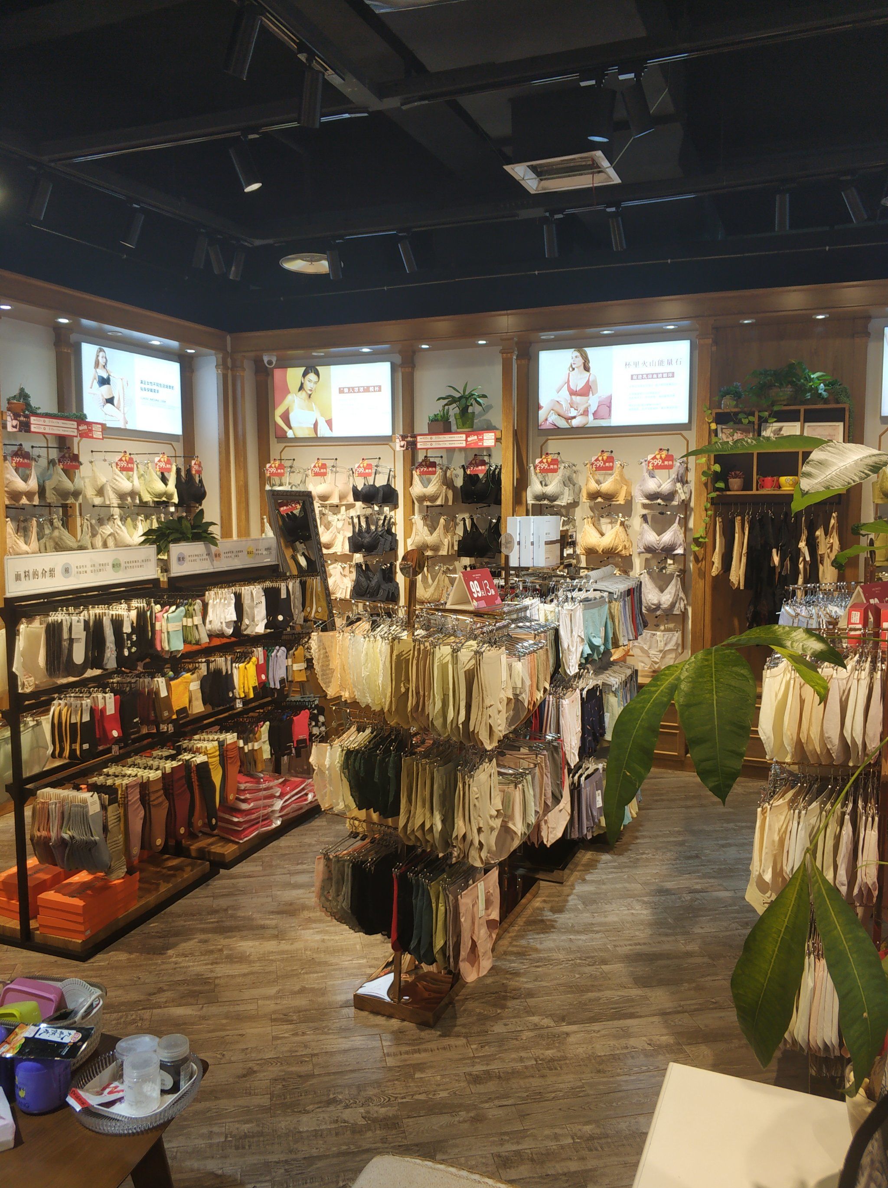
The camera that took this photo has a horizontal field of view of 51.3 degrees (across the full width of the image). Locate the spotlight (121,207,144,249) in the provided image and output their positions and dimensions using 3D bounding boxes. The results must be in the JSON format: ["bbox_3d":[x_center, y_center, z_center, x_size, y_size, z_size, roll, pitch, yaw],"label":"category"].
[{"bbox_3d":[-1.530,-1.796,4.541,0.105,0.185,0.080,2,7,21],"label":"spotlight"}]

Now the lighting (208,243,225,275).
[{"bbox_3d":[-1.316,-1.932,5.351,0.073,0.180,0.073,2,32,20],"label":"lighting"}]

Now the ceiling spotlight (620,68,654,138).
[{"bbox_3d":[0.660,-1.672,3.161,0.095,0.210,0.085,-5,8,-39],"label":"ceiling spotlight"}]

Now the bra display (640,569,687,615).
[{"bbox_3d":[1.335,-0.014,5.612,0.265,0.270,0.170,2,7,21],"label":"bra display"}]

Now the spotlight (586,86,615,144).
[{"bbox_3d":[0.571,-1.734,3.350,0.073,0.180,0.073,-3,19,-24],"label":"spotlight"}]

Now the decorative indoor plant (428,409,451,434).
[{"bbox_3d":[-0.030,-1.150,6.183,0.125,0.165,0.120,2,6,22],"label":"decorative indoor plant"}]

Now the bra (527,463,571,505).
[{"bbox_3d":[0.635,-0.668,5.601,0.260,0.250,0.110,2,6,22],"label":"bra"}]

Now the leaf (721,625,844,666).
[{"bbox_3d":[0.439,0.067,1.200,0.155,0.046,0.080,1,6,8],"label":"leaf"}]

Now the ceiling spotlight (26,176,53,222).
[{"bbox_3d":[-1.850,-1.806,4.231,0.073,0.180,0.073,30,19,24],"label":"ceiling spotlight"}]

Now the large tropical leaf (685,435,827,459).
[{"bbox_3d":[0.439,-0.199,1.250,0.225,0.034,0.085,-1,6,-6],"label":"large tropical leaf"}]

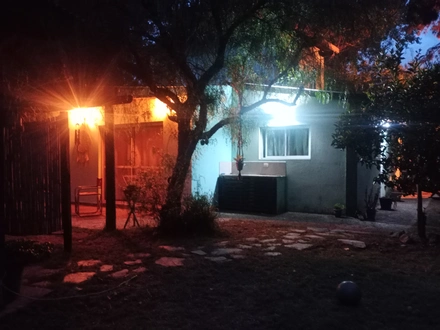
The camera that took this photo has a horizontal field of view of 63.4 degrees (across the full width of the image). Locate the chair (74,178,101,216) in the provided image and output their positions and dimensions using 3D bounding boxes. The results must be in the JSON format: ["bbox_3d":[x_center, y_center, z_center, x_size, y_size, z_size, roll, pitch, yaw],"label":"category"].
[{"bbox_3d":[-3.129,0.738,8.500,0.540,0.890,0.540,-1,2,-28],"label":"chair"}]

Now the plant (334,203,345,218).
[{"bbox_3d":[2.647,0.985,7.850,0.250,0.330,0.250,0,2,29],"label":"plant"}]

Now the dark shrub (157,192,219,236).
[{"bbox_3d":[-0.575,0.851,6.500,1.030,0.720,0.850,0,2,0],"label":"dark shrub"}]

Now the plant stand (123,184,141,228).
[{"bbox_3d":[-1.728,0.789,6.950,0.310,0.830,0.310,0,2,0],"label":"plant stand"}]

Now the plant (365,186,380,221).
[{"bbox_3d":[3.203,0.805,7.500,0.340,0.700,0.340,0,2,29],"label":"plant"}]

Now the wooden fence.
[{"bbox_3d":[-3.363,0.186,6.400,1.090,2.110,0.080,-1,2,-3],"label":"wooden fence"}]

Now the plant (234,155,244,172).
[{"bbox_3d":[0.373,-0.028,6.700,0.190,0.340,0.190,0,2,0],"label":"plant"}]

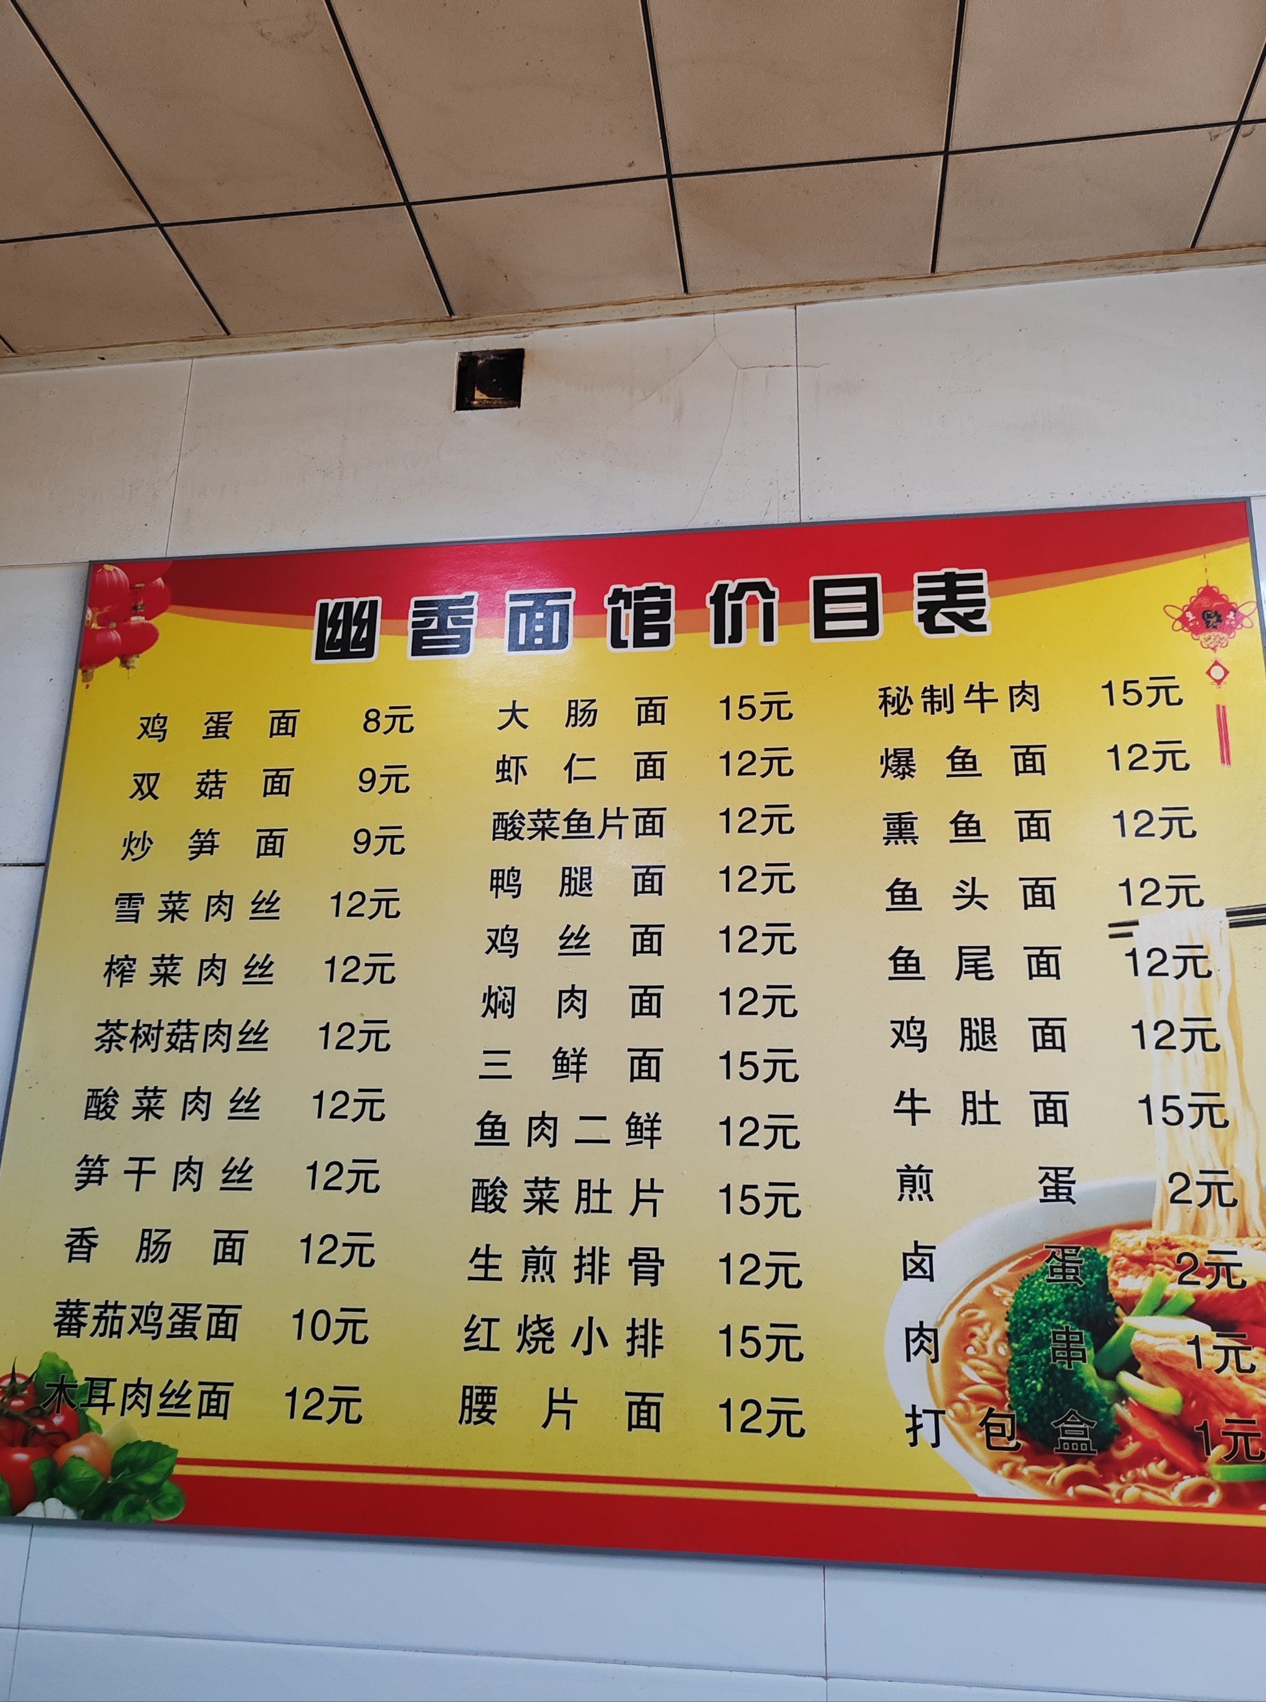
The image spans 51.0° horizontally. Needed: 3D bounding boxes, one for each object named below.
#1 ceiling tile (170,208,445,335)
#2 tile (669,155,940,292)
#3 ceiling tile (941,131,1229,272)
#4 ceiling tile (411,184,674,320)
[{"bbox_3d":[-0.389,-0.707,1.616,0.294,0.015,0.192,-1,-17,8],"label":"ceiling tile"},{"bbox_3d":[0.201,-0.723,1.532,0.294,0.015,0.185,-1,-17,8],"label":"tile"},{"bbox_3d":[0.496,-0.730,1.490,0.294,0.015,0.182,-1,-17,8],"label":"ceiling tile"},{"bbox_3d":[-0.094,-0.715,1.575,0.294,0.015,0.190,-1,-17,8],"label":"ceiling tile"}]

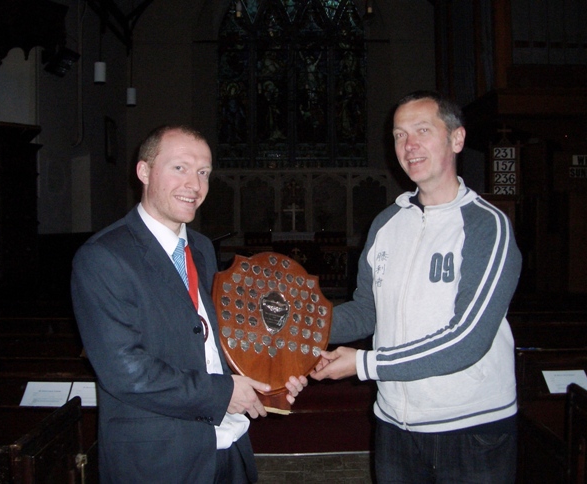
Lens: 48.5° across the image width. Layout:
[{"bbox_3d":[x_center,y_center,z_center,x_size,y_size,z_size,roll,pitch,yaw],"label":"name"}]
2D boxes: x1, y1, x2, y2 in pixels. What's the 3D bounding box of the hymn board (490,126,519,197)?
[{"bbox_3d":[1.782,-0.656,5.500,0.260,0.660,0.045,0,0,5],"label":"hymn board"}]

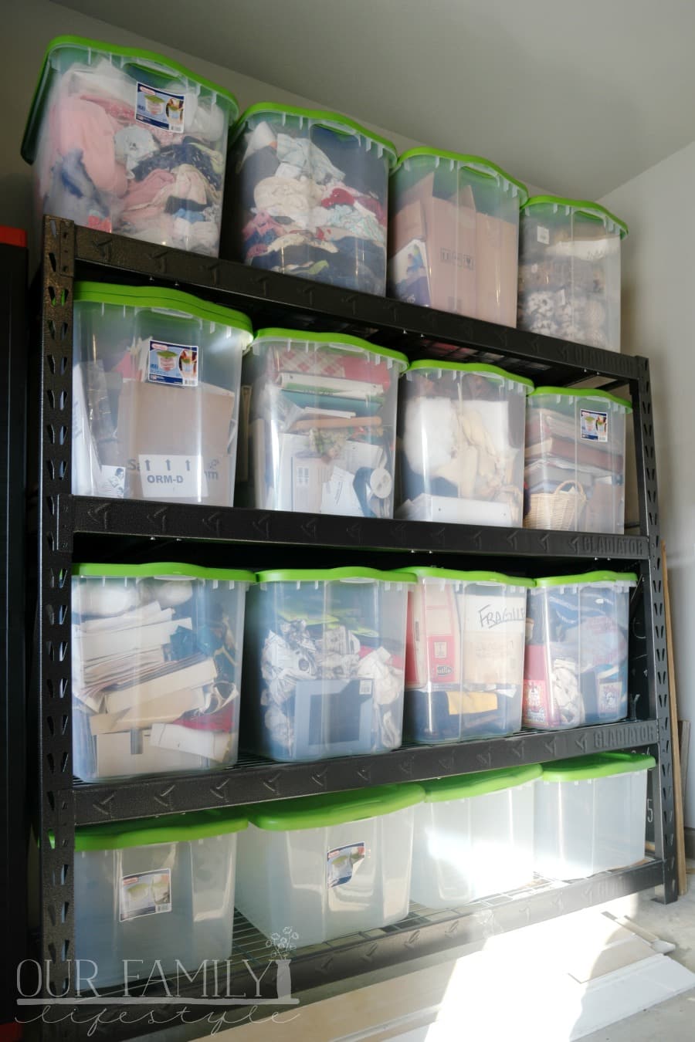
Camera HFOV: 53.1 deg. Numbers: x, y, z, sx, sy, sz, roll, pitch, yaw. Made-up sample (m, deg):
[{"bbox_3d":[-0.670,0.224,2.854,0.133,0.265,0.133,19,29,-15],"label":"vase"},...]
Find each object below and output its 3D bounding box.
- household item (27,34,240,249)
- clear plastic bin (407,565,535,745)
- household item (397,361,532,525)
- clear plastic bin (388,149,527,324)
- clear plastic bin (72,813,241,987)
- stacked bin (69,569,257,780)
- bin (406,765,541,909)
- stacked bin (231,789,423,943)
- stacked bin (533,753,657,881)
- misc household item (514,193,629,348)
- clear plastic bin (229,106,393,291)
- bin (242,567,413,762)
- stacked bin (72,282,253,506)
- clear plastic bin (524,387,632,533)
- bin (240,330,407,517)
[{"bbox_3d":[-0.629,-0.863,1.911,0.460,0.455,0.570,4,-7,-31],"label":"household item"},{"bbox_3d":[0.283,0.412,2.246,0.465,0.490,0.585,3,-7,-28],"label":"clear plastic bin"},{"bbox_3d":[0.229,-0.198,2.310,0.465,0.460,0.570,4,-7,-29],"label":"household item"},{"bbox_3d":[0.284,-0.826,2.367,0.465,0.490,0.585,3,-7,-28],"label":"clear plastic bin"},{"bbox_3d":[-0.543,0.885,1.754,0.465,0.345,0.585,3,-7,-28],"label":"clear plastic bin"},{"bbox_3d":[-0.579,0.367,1.847,0.465,0.480,0.570,4,-7,-29],"label":"stacked bin"},{"bbox_3d":[0.284,0.929,2.193,0.465,0.345,0.585,3,-7,-28],"label":"bin"},{"bbox_3d":[-0.152,0.891,1.953,0.470,0.345,0.570,4,-7,-31],"label":"stacked bin"},{"bbox_3d":[0.642,0.938,2.367,0.470,0.345,0.570,4,-7,-29],"label":"stacked bin"},{"bbox_3d":[0.637,-0.789,2.571,0.465,0.460,0.570,4,-7,-29],"label":"misc household item"},{"bbox_3d":[-0.168,-0.848,2.142,0.465,0.490,0.585,3,-7,-28],"label":"clear plastic bin"},{"bbox_3d":[-0.112,0.391,2.028,0.465,0.490,0.585,3,-7,-28],"label":"bin"},{"bbox_3d":[-0.555,-0.260,1.863,0.465,0.515,0.585,3,-7,-28],"label":"stacked bin"},{"bbox_3d":[0.639,-0.174,2.518,0.460,0.460,0.570,4,-7,-29],"label":"clear plastic bin"},{"bbox_3d":[-0.183,-0.223,2.096,0.465,0.460,0.570,4,-7,-29],"label":"bin"}]

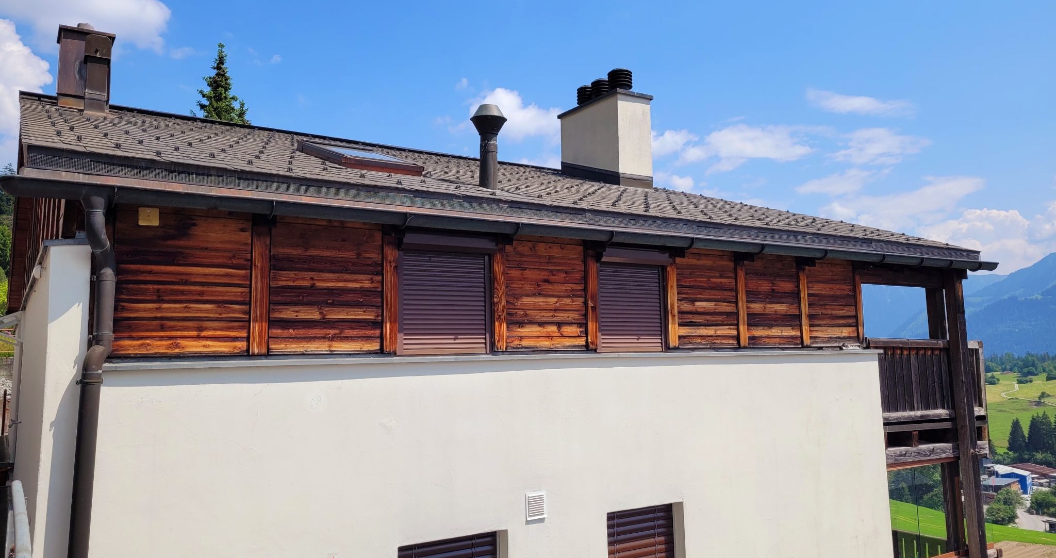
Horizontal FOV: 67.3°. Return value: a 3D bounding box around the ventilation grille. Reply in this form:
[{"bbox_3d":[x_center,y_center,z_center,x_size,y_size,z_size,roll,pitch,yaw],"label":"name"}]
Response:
[{"bbox_3d":[0.081,1.853,6.493,0.189,0.215,0.040,4,-8,-32],"label":"ventilation grille"}]

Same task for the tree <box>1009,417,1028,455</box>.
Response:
[{"bbox_3d":[197.878,63.740,320.000,8.000,16.000,8.000,4,-8,-32],"label":"tree"}]

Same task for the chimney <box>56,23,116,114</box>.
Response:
[{"bbox_3d":[-5.897,-2.796,10.588,0.644,1.440,1.050,4,-9,-33],"label":"chimney"}]

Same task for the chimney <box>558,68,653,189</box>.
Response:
[{"bbox_3d":[1.416,-2.646,14.793,0.821,2.308,1.778,4,-9,-33],"label":"chimney"}]

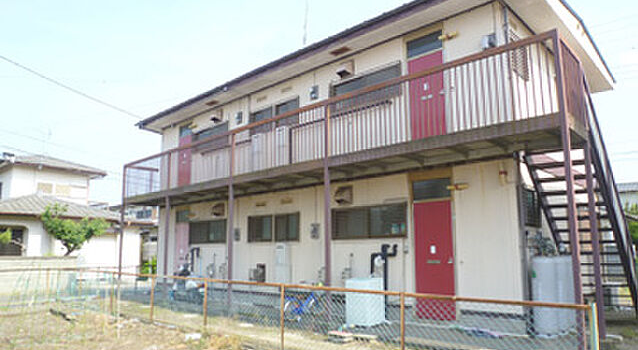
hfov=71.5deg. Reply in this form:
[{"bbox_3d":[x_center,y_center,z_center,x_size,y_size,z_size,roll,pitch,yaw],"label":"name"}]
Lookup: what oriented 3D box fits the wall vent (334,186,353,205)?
[{"bbox_3d":[0.502,0.418,9.218,0.334,0.405,0.241,-10,-13,43],"label":"wall vent"}]

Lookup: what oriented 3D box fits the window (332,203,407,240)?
[{"bbox_3d":[0.958,0.949,8.851,1.860,0.660,0.099,-10,-13,43],"label":"window"}]

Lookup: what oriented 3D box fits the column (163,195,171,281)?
[{"bbox_3d":[-3.883,1.787,11.254,0.065,2.554,0.065,-9,-14,42],"label":"column"}]

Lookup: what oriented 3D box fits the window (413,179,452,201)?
[{"bbox_3d":[1.907,0.254,7.503,0.706,0.349,0.074,-9,-14,42],"label":"window"}]

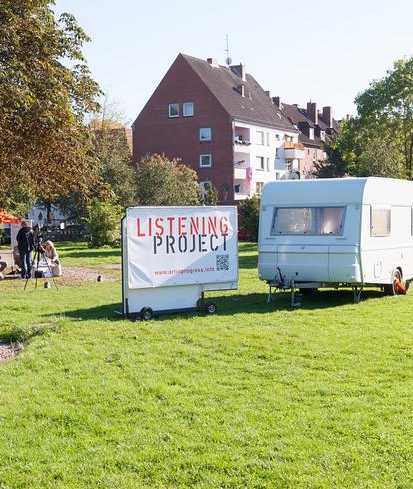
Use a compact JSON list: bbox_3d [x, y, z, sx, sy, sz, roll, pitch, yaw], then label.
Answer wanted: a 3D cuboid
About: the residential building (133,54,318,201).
[{"bbox_3d":[3.987,-10.599,106.958,12.100,19.000,28.000,0,2,28],"label":"residential building"}]

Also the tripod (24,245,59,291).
[{"bbox_3d":[-4.173,0.582,23.221,0.820,1.150,0.720,-1,1,0],"label":"tripod"}]

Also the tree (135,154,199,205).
[{"bbox_3d":[-2.674,-3.094,63.941,4.600,6.335,4.400,-1,1,0],"label":"tree"}]

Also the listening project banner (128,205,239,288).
[{"bbox_3d":[-0.366,0.038,15.962,2.405,1.368,0.080,-2,2,-39],"label":"listening project banner"}]

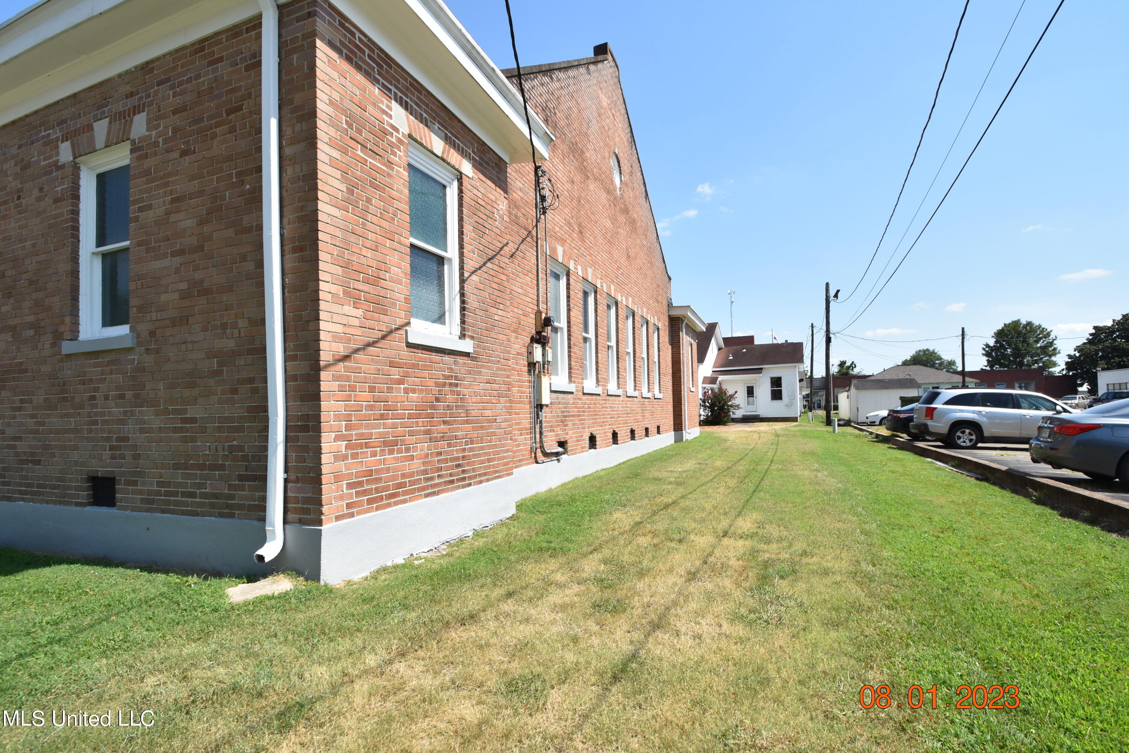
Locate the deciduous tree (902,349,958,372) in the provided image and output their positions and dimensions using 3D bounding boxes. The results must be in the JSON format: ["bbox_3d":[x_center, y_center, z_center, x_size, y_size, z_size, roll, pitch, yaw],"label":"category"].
[{"bbox_3d":[59.703,0.426,81.734,9.600,10.238,9.300,-3,-3,23],"label":"deciduous tree"}]

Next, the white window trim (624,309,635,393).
[{"bbox_3d":[1.551,-0.634,12.286,0.140,2.000,0.820,-3,-3,23],"label":"white window trim"}]

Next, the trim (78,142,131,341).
[{"bbox_3d":[-4.104,-1.198,4.587,0.850,1.660,0.140,-2,-3,21],"label":"trim"}]

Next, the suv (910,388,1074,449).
[{"bbox_3d":[13.163,1.225,14.733,5.000,1.740,1.850,-1,-3,23],"label":"suv"}]

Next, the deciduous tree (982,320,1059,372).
[{"bbox_3d":[65.499,-1.721,71.664,11.200,12.904,11.000,-3,-3,23],"label":"deciduous tree"}]

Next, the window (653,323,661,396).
[{"bbox_3d":[2.675,-0.480,14.944,0.140,2.000,0.820,-3,-3,23],"label":"window"}]

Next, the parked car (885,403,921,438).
[{"bbox_3d":[14.774,1.560,18.454,4.800,1.460,1.840,-1,-3,23],"label":"parked car"}]

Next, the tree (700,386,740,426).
[{"bbox_3d":[9.682,1.827,31.300,2.600,2.500,2.400,-3,-3,23],"label":"tree"}]

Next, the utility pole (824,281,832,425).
[{"bbox_3d":[15.515,-1.270,29.500,0.280,8.450,0.280,-1,-2,23],"label":"utility pole"}]

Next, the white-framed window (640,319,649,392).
[{"bbox_3d":[2.107,-0.557,13.601,0.140,2.000,0.820,-3,-3,23],"label":"white-framed window"}]

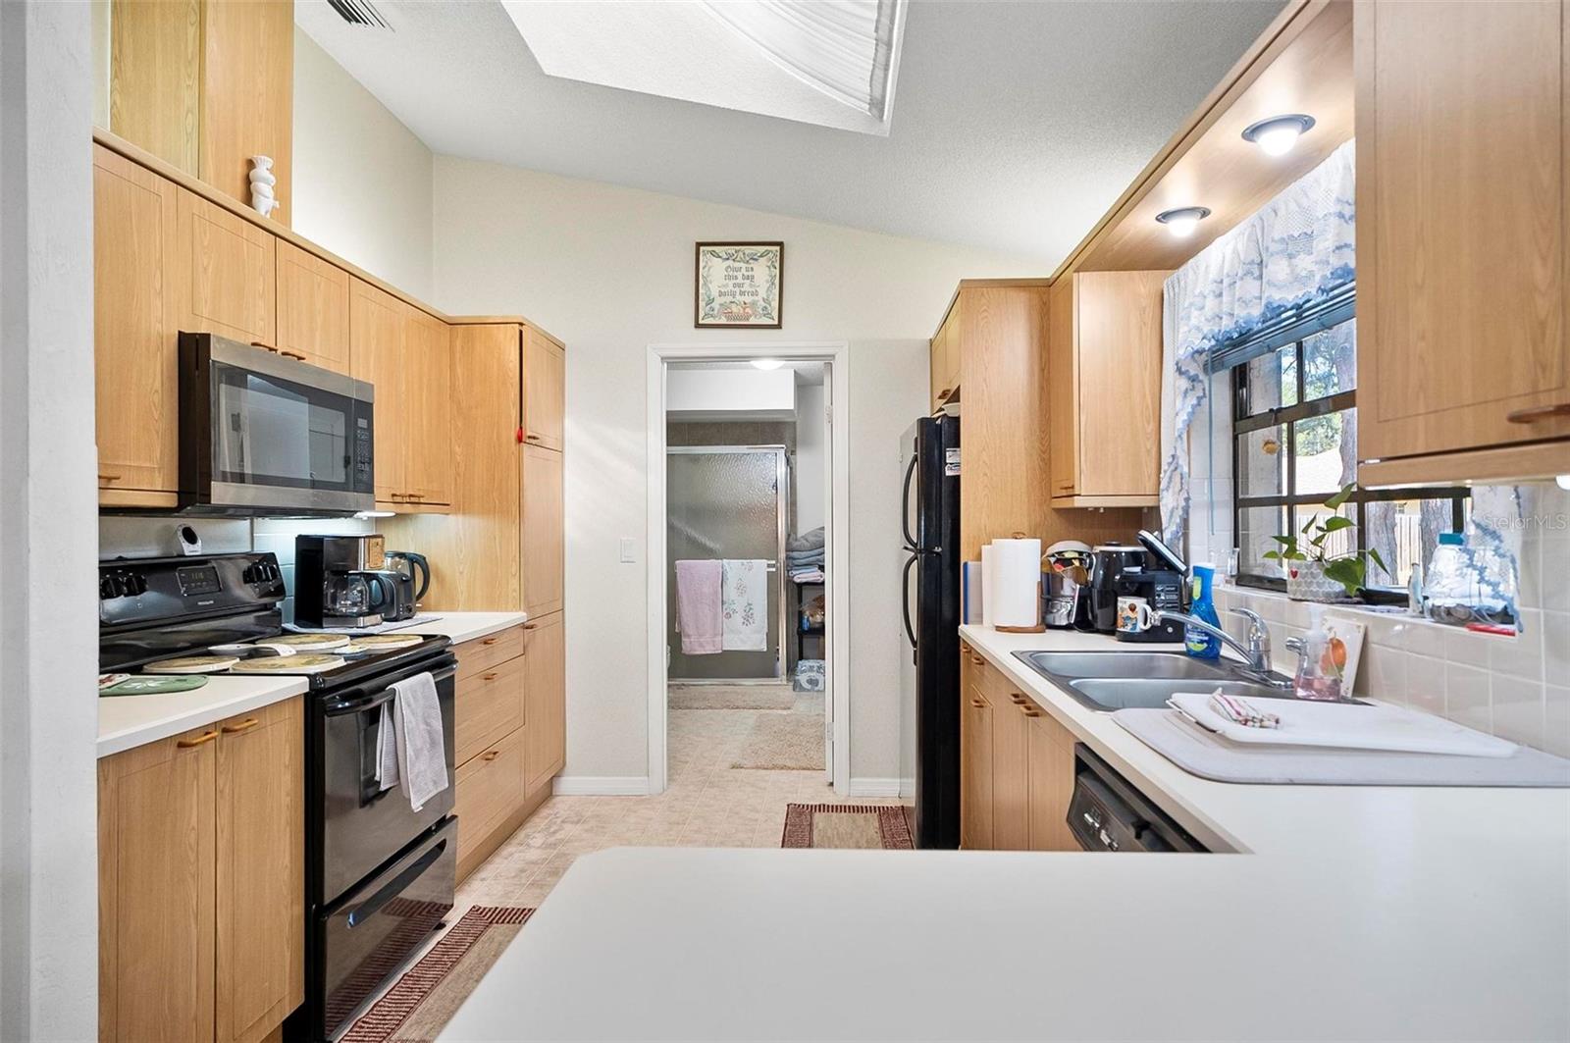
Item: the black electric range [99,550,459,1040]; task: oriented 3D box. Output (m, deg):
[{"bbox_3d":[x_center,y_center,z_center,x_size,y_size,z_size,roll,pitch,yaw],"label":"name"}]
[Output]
[{"bbox_3d":[-1.429,0.714,2.379,0.707,1.223,0.698,0,0,3],"label":"black electric range"}]

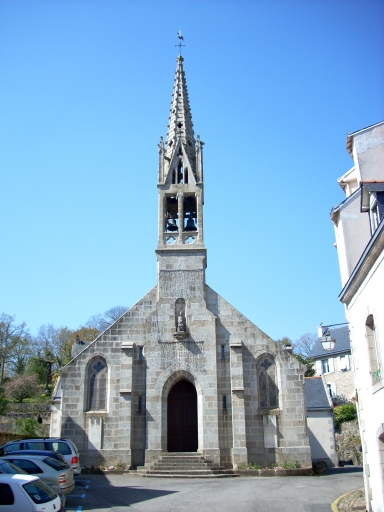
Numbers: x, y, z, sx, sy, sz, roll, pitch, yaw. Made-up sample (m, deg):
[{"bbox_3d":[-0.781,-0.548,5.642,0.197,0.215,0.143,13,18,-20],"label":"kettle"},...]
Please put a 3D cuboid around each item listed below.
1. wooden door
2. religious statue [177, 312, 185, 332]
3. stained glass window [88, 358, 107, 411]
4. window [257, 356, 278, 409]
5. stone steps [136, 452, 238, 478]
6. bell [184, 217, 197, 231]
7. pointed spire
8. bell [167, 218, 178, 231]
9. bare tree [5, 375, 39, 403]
[{"bbox_3d":[-0.446,7.788,26.797,1.527,3.455,0.150,-1,-17,0],"label":"wooden door"},{"bbox_3d":[-0.571,3.306,27.549,0.430,1.080,0.360,-1,-17,0],"label":"religious statue"},{"bbox_3d":[-4.886,6.621,28.226,1.020,2.650,0.200,-1,-17,0],"label":"stained glass window"},{"bbox_3d":[3.928,6.540,28.204,1.050,2.600,0.200,-1,-17,0],"label":"window"},{"bbox_3d":[-0.212,9.435,24.720,4.600,0.920,2.600,-1,-17,0],"label":"stone steps"},{"bbox_3d":[-0.064,-1.754,30.358,0.680,0.700,0.680,-1,-17,0],"label":"bell"},{"bbox_3d":[-0.699,-8.719,32.504,1.750,7.400,1.750,-1,-17,0],"label":"pointed spire"},{"bbox_3d":[-1.045,-1.721,30.353,0.640,0.660,0.640,-1,-17,0],"label":"bell"},{"bbox_3d":[-15.704,12.290,50.709,3.100,2.500,3.000,-1,-17,0],"label":"bare tree"}]

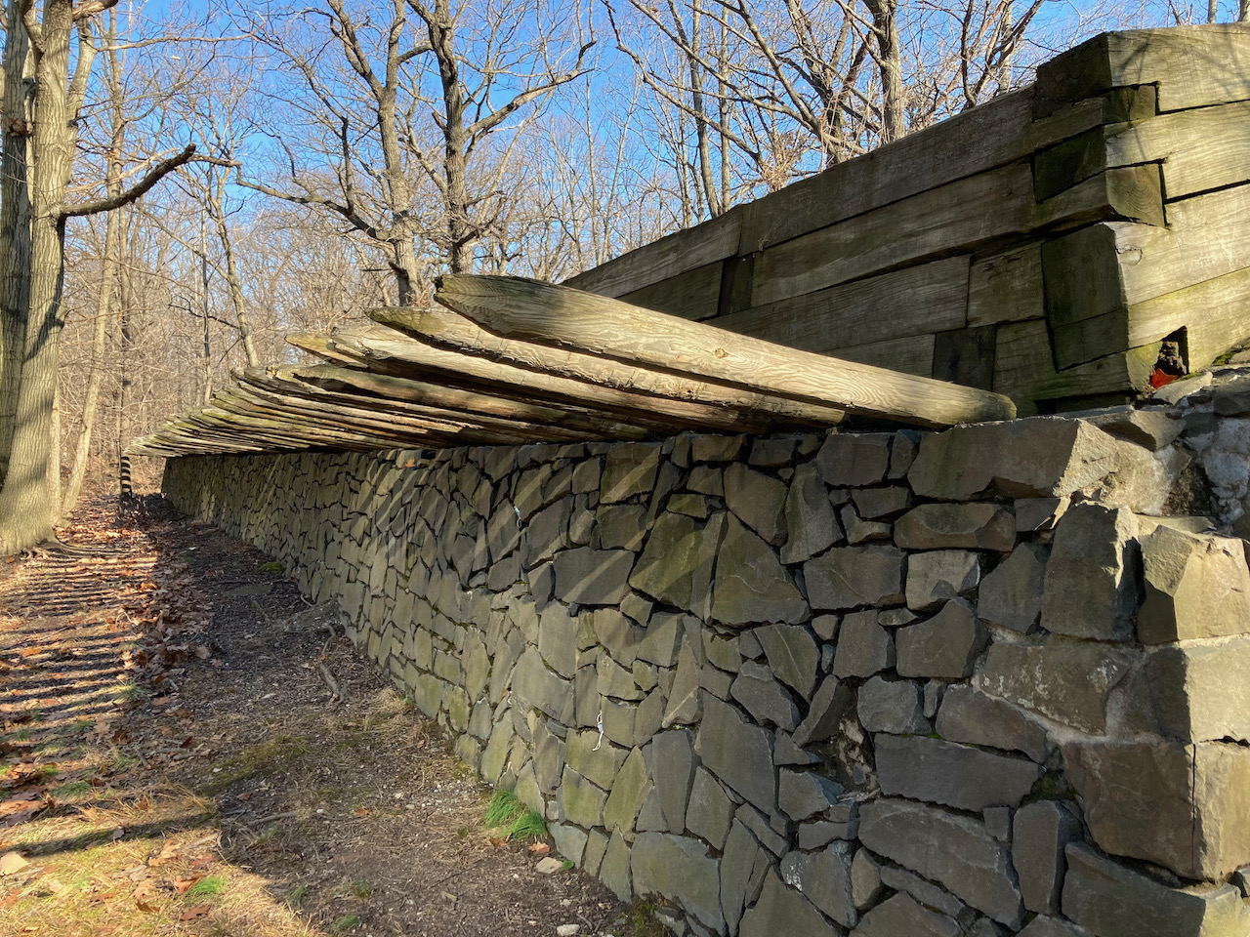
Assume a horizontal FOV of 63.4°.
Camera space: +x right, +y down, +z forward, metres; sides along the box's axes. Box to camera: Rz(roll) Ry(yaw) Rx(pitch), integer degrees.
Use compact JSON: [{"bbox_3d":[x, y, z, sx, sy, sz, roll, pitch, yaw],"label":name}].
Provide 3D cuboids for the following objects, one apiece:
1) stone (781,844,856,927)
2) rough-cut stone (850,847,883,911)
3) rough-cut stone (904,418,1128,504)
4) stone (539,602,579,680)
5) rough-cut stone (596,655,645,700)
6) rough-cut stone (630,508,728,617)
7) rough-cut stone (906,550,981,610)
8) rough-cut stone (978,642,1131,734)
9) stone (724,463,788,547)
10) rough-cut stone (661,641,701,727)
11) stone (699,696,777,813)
[{"bbox_3d":[0.548,1.023,2.569,0.142,0.158,0.300,8,-3,-25],"label":"stone"},{"bbox_3d":[0.608,0.983,2.414,0.110,0.134,0.096,-2,2,-27],"label":"rough-cut stone"},{"bbox_3d":[0.873,-0.005,2.260,0.191,0.181,0.479,8,-3,-25],"label":"rough-cut stone"},{"bbox_3d":[-0.190,0.681,4.113,0.200,0.269,0.423,5,-2,-26],"label":"stone"},{"bbox_3d":[0.025,0.763,3.651,0.130,0.140,0.354,-2,2,-27],"label":"rough-cut stone"},{"bbox_3d":[0.235,0.289,3.320,0.200,0.333,0.574,5,-2,-26],"label":"rough-cut stone"},{"bbox_3d":[0.763,0.254,2.321,0.140,0.145,0.212,-2,2,-27],"label":"rough-cut stone"},{"bbox_3d":[0.906,0.409,2.030,0.170,0.170,0.344,-2,2,-27],"label":"rough-cut stone"},{"bbox_3d":[0.430,0.105,2.918,0.166,0.230,0.332,5,-2,-26],"label":"stone"},{"bbox_3d":[0.234,0.701,3.249,0.130,0.292,0.227,-2,2,-27],"label":"rough-cut stone"},{"bbox_3d":[0.411,0.876,3.158,0.176,0.231,0.464,10,3,-26],"label":"stone"}]

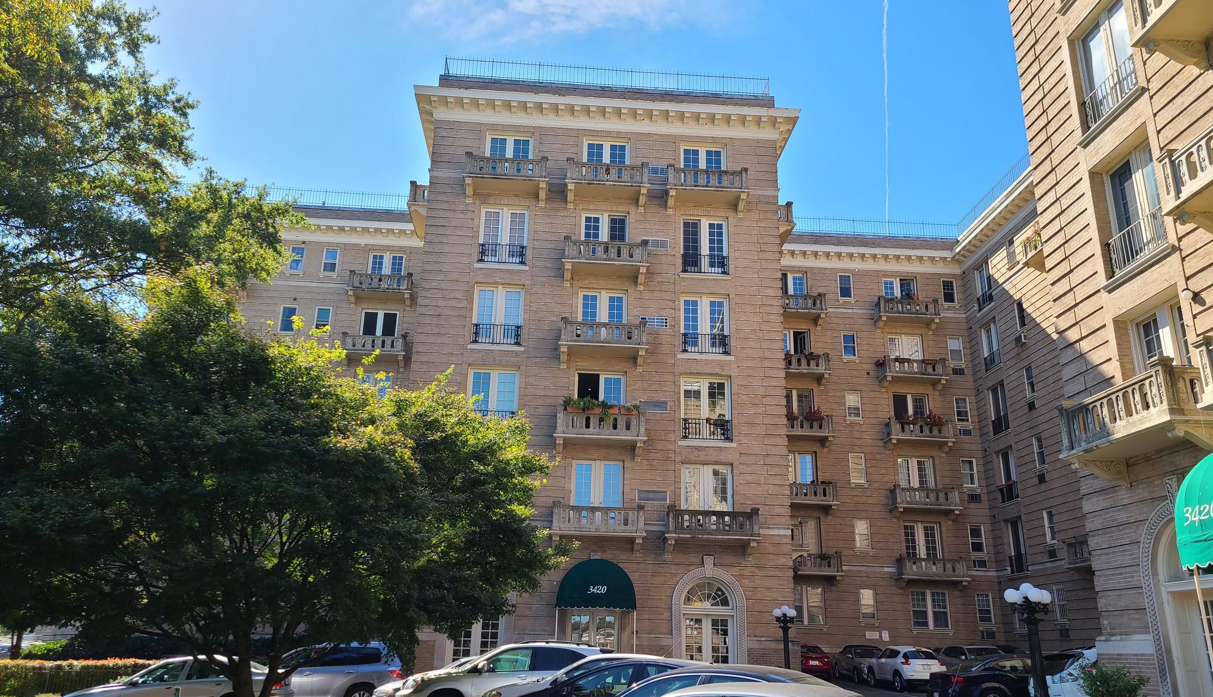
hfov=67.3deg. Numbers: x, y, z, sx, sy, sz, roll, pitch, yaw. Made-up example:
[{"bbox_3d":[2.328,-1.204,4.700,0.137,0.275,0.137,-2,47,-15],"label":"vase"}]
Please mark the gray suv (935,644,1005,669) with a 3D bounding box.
[{"bbox_3d":[14.112,12.194,34.722,1.830,1.570,4.600,3,-19,-4],"label":"gray suv"}]

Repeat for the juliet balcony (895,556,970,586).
[{"bbox_3d":[14.540,10.008,40.774,3.098,1.340,1.030,2,-18,-4],"label":"juliet balcony"}]

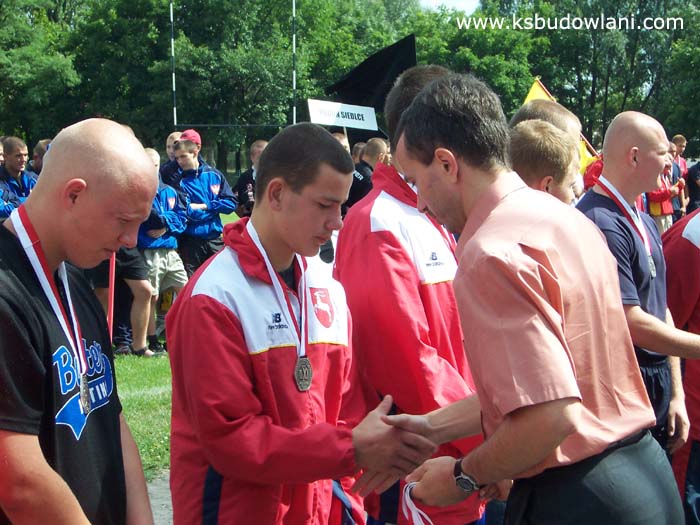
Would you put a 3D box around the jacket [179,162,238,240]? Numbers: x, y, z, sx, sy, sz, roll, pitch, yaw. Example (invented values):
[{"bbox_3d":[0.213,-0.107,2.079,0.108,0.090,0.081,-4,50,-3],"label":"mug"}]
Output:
[{"bbox_3d":[-1.180,-0.513,14.900,0.500,0.640,0.320,1,4,18],"label":"jacket"}]

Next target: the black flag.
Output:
[{"bbox_3d":[0.181,-1.482,14.500,0.760,0.740,0.250,0,4,5],"label":"black flag"}]

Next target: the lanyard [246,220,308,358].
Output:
[{"bbox_3d":[-0.137,0.051,3.400,0.140,0.265,0.170,-4,5,-40],"label":"lanyard"}]

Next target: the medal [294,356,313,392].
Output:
[{"bbox_3d":[-0.086,0.208,3.330,0.044,0.065,0.007,-3,4,-38],"label":"medal"}]

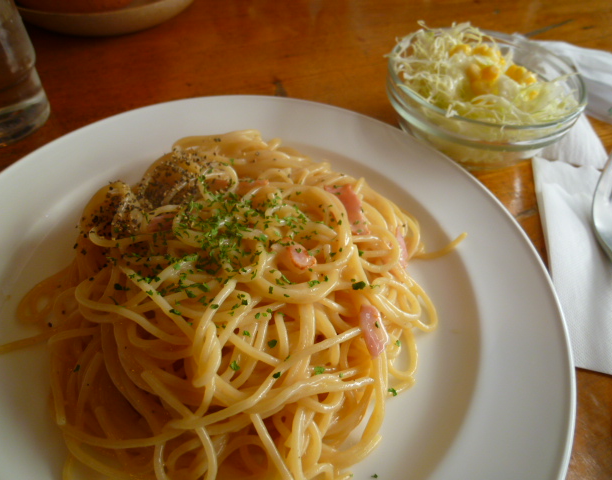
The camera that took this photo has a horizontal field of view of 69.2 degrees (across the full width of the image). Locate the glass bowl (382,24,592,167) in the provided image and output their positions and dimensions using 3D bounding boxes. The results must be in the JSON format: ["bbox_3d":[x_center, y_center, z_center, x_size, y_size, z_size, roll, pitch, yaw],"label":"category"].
[{"bbox_3d":[0.111,-0.090,0.295,0.120,0.050,0.120,2,49,-2],"label":"glass bowl"}]

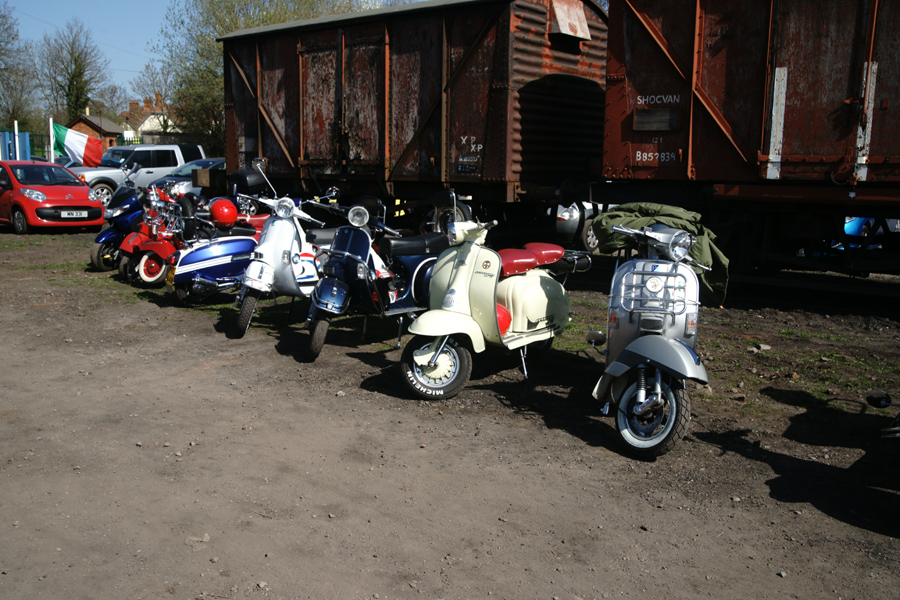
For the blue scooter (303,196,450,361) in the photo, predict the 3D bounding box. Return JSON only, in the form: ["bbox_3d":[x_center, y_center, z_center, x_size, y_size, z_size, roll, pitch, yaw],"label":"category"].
[{"bbox_3d":[-0.526,-0.191,5.760,0.710,1.110,1.840,9,12,39],"label":"blue scooter"}]

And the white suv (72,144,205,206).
[{"bbox_3d":[-10.651,-4.184,25.000,1.950,1.880,4.820,7,11,32],"label":"white suv"}]

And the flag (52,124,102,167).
[{"bbox_3d":[-9.438,-3.902,19.000,1.250,1.040,0.250,-1,10,-14],"label":"flag"}]

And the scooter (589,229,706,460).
[{"bbox_3d":[1.130,0.114,4.151,0.680,1.100,1.800,4,10,14],"label":"scooter"}]

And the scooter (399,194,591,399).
[{"bbox_3d":[0.388,-0.024,4.985,0.700,1.070,1.940,8,12,36],"label":"scooter"}]

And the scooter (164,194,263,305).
[{"bbox_3d":[-2.013,-0.512,7.633,1.830,1.070,0.700,-6,12,-36],"label":"scooter"}]

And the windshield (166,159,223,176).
[{"bbox_3d":[-5.281,-2.739,15.500,1.350,0.420,0.600,9,12,39],"label":"windshield"}]

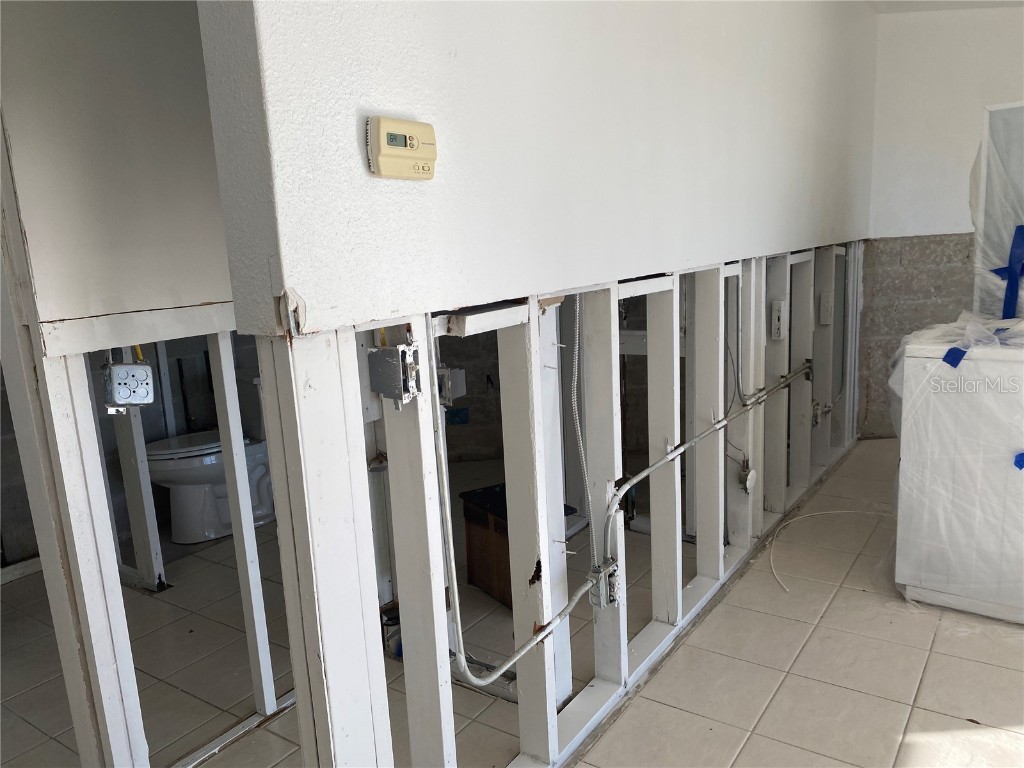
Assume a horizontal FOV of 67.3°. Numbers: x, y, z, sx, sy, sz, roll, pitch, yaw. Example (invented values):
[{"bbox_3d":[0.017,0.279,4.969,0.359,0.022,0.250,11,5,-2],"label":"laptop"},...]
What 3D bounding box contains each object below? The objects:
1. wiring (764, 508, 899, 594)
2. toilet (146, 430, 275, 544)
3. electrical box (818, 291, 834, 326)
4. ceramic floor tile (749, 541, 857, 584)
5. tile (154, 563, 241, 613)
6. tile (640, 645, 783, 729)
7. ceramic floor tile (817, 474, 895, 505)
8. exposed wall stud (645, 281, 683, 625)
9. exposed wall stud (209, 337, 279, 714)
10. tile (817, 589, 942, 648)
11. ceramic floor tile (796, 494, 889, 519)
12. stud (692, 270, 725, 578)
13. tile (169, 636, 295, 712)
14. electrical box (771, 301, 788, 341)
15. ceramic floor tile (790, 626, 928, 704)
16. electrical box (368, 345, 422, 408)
[{"bbox_3d":[1.311,0.674,3.225,0.458,0.015,0.988,4,12,35],"label":"wiring"},{"bbox_3d":[-1.470,0.354,3.827,0.440,0.750,0.706,4,12,35],"label":"toilet"},{"bbox_3d":[1.676,-0.400,4.107,0.050,0.165,0.045,4,13,35],"label":"electrical box"},{"bbox_3d":[1.188,0.722,3.113,0.333,0.010,0.333,4,13,35],"label":"ceramic floor tile"},{"bbox_3d":[-1.261,0.843,3.183,0.333,0.010,0.333,4,12,35],"label":"tile"},{"bbox_3d":[0.598,0.895,2.284,0.333,0.010,0.333,4,12,35],"label":"tile"},{"bbox_3d":[1.773,0.540,3.927,0.333,0.010,0.333,4,13,35],"label":"ceramic floor tile"},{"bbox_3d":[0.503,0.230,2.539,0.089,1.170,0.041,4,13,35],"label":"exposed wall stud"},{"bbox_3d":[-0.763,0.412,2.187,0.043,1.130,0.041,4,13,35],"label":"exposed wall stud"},{"bbox_3d":[1.264,0.796,2.630,0.333,0.010,0.333,4,12,35],"label":"tile"},{"bbox_3d":[1.567,0.600,3.637,0.333,0.010,0.333,4,12,35],"label":"ceramic floor tile"},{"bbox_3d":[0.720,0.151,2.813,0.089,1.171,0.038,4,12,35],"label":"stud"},{"bbox_3d":[-0.895,0.949,2.538,0.333,0.010,0.333,4,13,35],"label":"tile"},{"bbox_3d":[1.189,-0.283,3.433,0.044,0.170,0.045,4,13,35],"label":"electrical box"},{"bbox_3d":[1.070,0.855,2.360,0.333,0.010,0.333,4,12,35],"label":"ceramic floor tile"},{"bbox_3d":[-0.221,-0.024,1.462,0.082,0.100,0.053,4,13,35],"label":"electrical box"}]

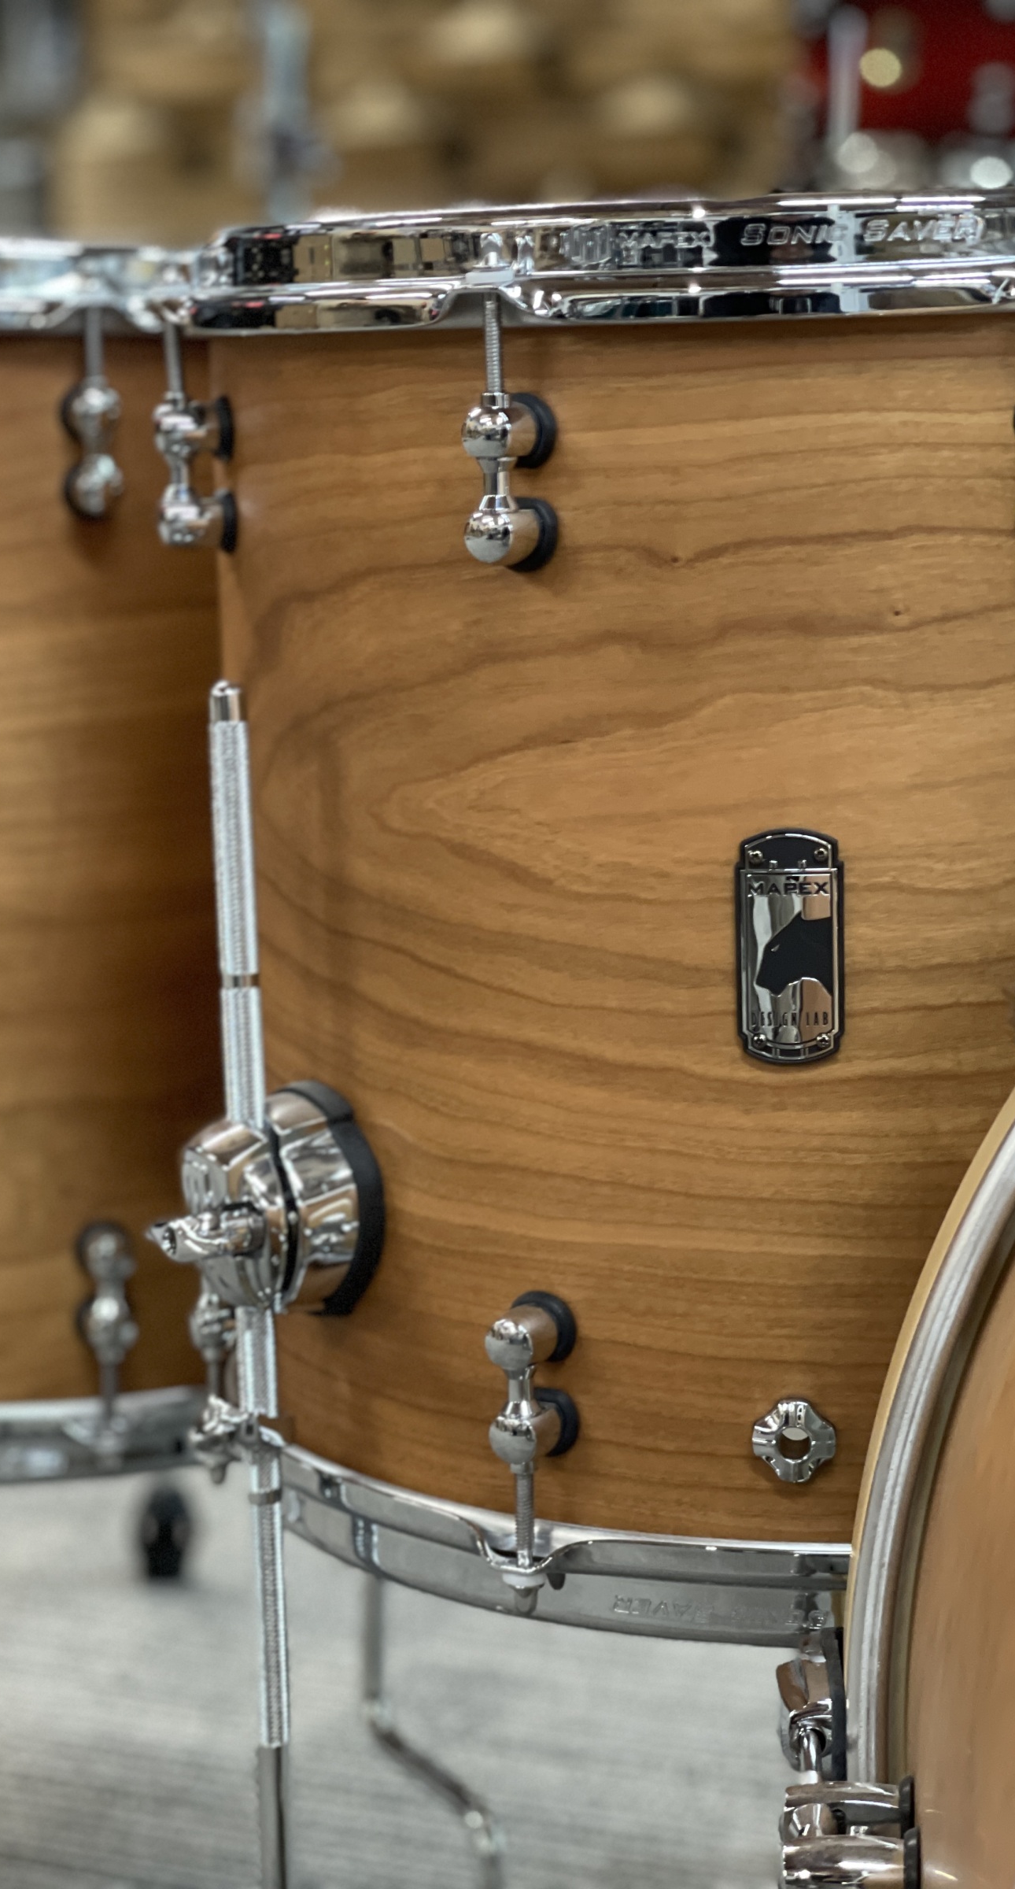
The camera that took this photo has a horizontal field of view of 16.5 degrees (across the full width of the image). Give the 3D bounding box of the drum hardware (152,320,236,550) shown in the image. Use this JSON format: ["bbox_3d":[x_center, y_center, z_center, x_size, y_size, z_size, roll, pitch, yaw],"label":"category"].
[{"bbox_3d":[-0.091,-0.146,0.991,0.024,0.071,0.019,-5,10,-16],"label":"drum hardware"}]

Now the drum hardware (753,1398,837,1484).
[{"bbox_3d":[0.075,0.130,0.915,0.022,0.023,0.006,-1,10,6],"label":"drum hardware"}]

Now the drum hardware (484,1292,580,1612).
[{"bbox_3d":[0.006,0.136,0.928,0.019,0.085,0.024,4,11,28],"label":"drum hardware"}]

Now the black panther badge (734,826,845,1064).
[{"bbox_3d":[0.072,0.001,0.893,0.028,0.061,0.004,-1,10,6],"label":"black panther badge"}]

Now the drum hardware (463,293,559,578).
[{"bbox_3d":[-0.002,-0.129,0.882,0.019,0.071,0.024,4,11,28],"label":"drum hardware"}]

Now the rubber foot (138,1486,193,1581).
[{"bbox_3d":[-0.170,0.291,1.730,0.027,0.048,0.027,-1,10,0],"label":"rubber foot"}]

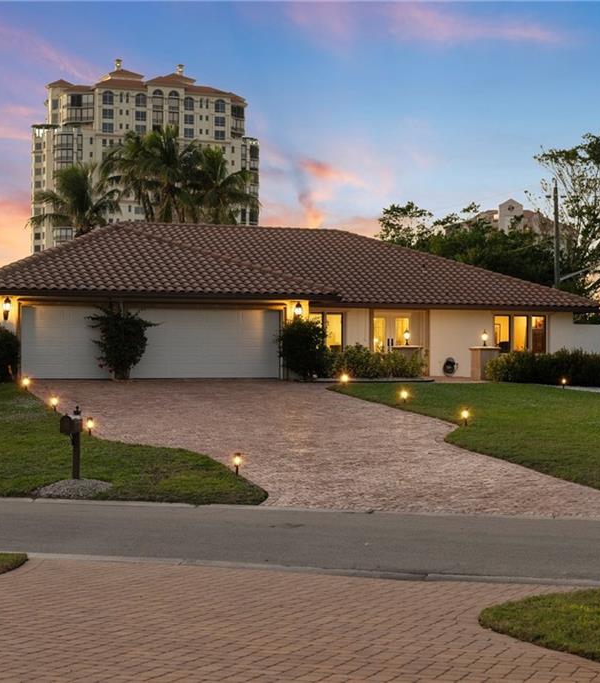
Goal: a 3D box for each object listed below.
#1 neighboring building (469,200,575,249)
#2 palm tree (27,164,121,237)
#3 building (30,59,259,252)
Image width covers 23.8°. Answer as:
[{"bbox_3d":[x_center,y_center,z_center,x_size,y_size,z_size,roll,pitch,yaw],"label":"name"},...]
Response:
[{"bbox_3d":[68.989,-18.240,445.300,36.000,53.000,24.000,0,-1,-22],"label":"neighboring building"},{"bbox_3d":[-13.001,-4.183,82.067,5.300,12.270,5.300,0,-1,0],"label":"palm tree"},{"bbox_3d":[-38.888,-31.970,358.485,51.000,78.010,28.000,0,-1,-22],"label":"building"}]

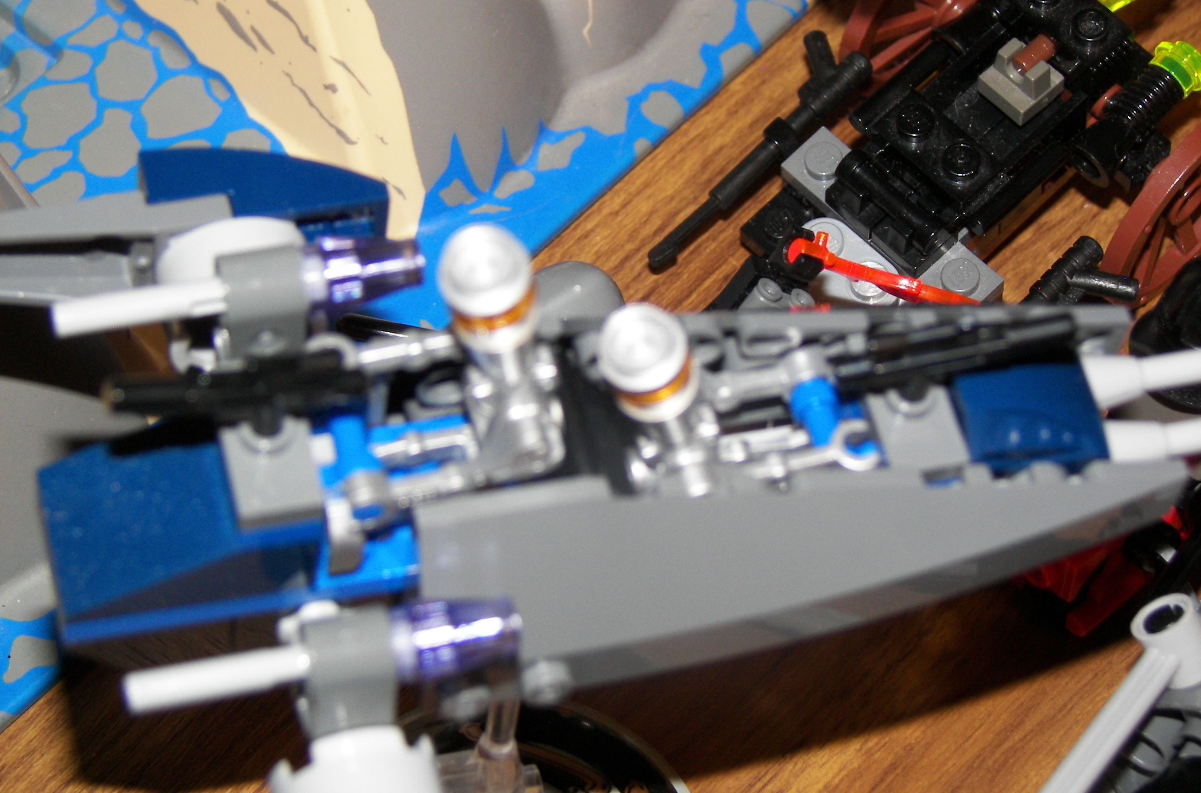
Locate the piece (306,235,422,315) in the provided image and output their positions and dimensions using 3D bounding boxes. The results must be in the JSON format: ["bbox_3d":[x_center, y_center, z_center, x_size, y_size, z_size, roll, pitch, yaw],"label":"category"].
[{"bbox_3d":[-0.023,-0.012,0.350,0.011,0.008,0.008,-6,59,-13],"label":"piece"}]

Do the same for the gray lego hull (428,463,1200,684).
[{"bbox_3d":[0.020,0.017,0.361,0.080,0.024,0.010,-4,21,-13],"label":"gray lego hull"}]

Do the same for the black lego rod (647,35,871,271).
[{"bbox_3d":[0.018,-0.033,0.472,0.041,0.005,0.011,-43,70,-15],"label":"black lego rod"}]

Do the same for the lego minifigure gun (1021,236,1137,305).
[{"bbox_3d":[0.057,-0.009,0.458,0.025,0.004,0.011,-43,55,-15],"label":"lego minifigure gun"}]

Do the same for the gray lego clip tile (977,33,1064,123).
[{"bbox_3d":[0.054,-0.041,0.462,0.008,0.008,0.008,-43,70,-15],"label":"gray lego clip tile"}]

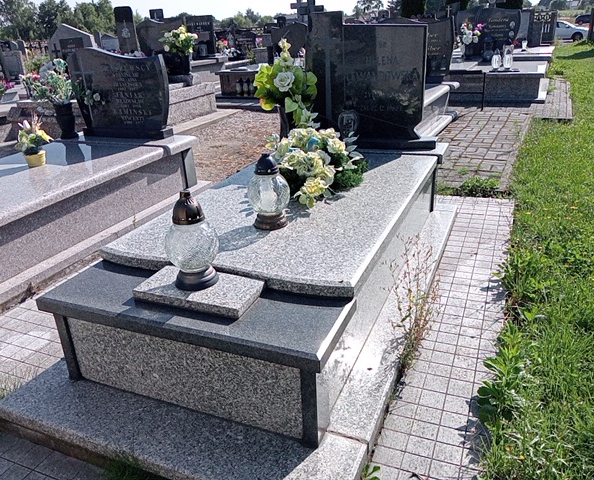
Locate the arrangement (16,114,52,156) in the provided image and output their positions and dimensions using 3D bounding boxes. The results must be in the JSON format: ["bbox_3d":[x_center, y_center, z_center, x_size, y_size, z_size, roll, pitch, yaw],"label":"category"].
[{"bbox_3d":[-1.622,-0.655,3.210,0.203,0.221,0.183,7,25,22],"label":"arrangement"}]

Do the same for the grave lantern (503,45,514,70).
[{"bbox_3d":[2.889,-2.478,7.068,0.117,0.293,0.117,7,25,22],"label":"grave lantern"}]

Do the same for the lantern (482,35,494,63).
[{"bbox_3d":[3.045,-3.043,8.243,0.150,0.411,0.150,7,25,22],"label":"lantern"}]

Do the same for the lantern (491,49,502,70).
[{"bbox_3d":[2.754,-2.491,7.138,0.121,0.272,0.121,7,25,22],"label":"lantern"}]

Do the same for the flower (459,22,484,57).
[{"bbox_3d":[3.037,-3.471,9.001,0.427,0.583,0.363,7,25,22],"label":"flower"}]

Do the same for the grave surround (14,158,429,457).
[{"bbox_3d":[0.015,-0.005,2.544,1.091,0.439,2.244,7,25,22],"label":"grave surround"}]

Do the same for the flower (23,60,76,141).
[{"bbox_3d":[-1.881,-1.090,4.002,0.397,0.583,0.338,7,25,22],"label":"flower"}]

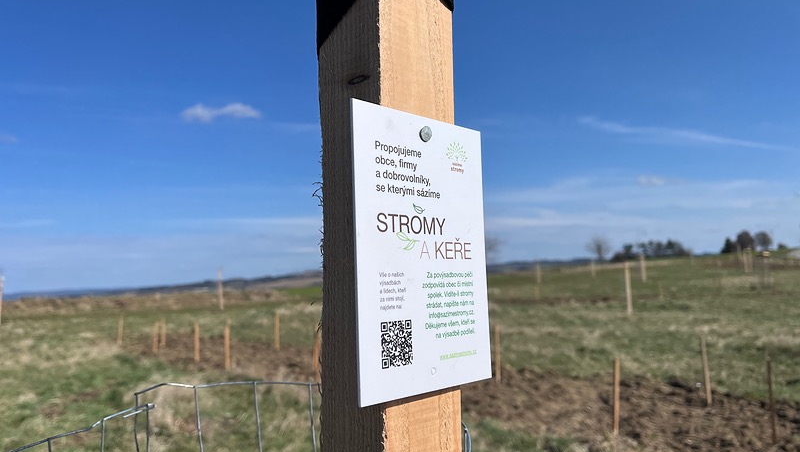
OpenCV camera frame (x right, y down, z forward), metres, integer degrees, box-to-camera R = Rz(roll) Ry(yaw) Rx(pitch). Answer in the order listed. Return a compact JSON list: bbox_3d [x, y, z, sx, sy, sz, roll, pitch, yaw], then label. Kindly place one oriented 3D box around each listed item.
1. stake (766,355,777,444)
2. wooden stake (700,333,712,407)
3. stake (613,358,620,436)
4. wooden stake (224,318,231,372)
[{"bbox_3d":[2.957,1.387,4.777,0.036,0.682,0.036,-4,-5,31],"label":"stake"},{"bbox_3d":[3.095,1.460,6.078,0.043,0.719,0.043,-6,-5,26],"label":"wooden stake"},{"bbox_3d":[1.869,1.475,5.176,0.042,0.660,0.042,1,-5,20],"label":"stake"},{"bbox_3d":[-2.626,1.838,9.232,0.063,0.812,0.063,1,-5,-16],"label":"wooden stake"}]

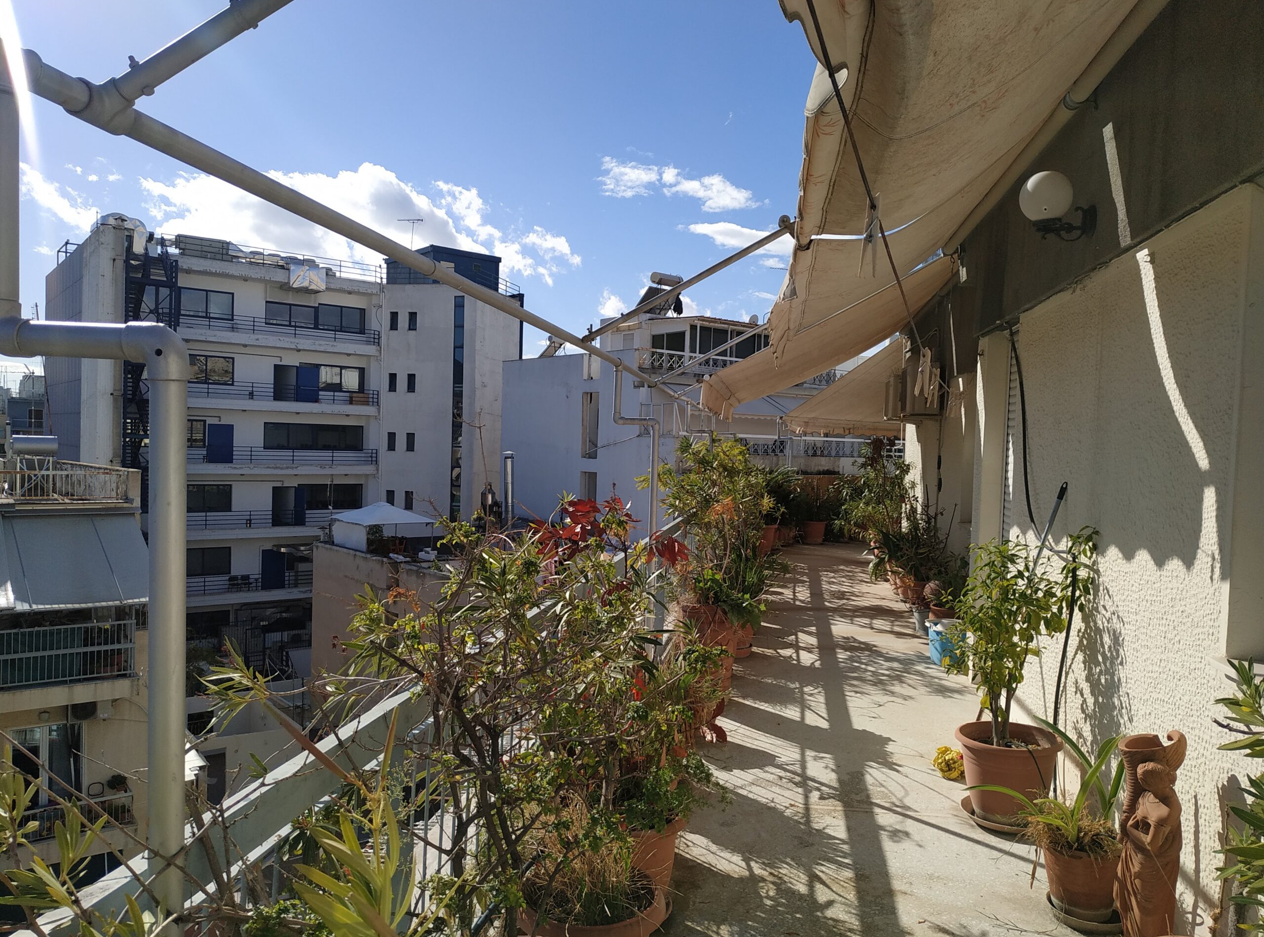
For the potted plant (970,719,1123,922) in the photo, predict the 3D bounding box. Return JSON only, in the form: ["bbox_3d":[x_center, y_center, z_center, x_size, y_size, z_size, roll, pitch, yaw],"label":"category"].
[{"bbox_3d":[1.352,1.135,2.890,0.460,0.580,0.410,2,1,11],"label":"potted plant"}]

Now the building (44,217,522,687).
[{"bbox_3d":[-20.803,-0.809,53.486,24.000,23.500,18.000,1,1,-36],"label":"building"}]

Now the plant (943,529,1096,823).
[{"bbox_3d":[1.620,0.840,3.720,0.590,1.160,0.560,2,1,11],"label":"plant"}]

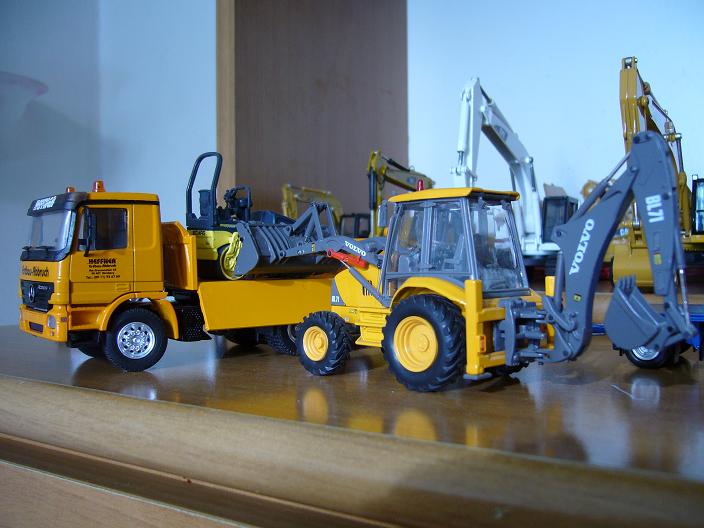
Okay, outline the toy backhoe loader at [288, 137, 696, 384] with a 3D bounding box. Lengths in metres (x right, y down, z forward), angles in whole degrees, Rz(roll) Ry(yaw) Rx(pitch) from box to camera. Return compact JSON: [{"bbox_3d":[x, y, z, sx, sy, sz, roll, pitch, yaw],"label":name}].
[{"bbox_3d":[0.029,0.002,0.231,0.153,0.071,0.048,0,1,42],"label":"toy backhoe loader"}]

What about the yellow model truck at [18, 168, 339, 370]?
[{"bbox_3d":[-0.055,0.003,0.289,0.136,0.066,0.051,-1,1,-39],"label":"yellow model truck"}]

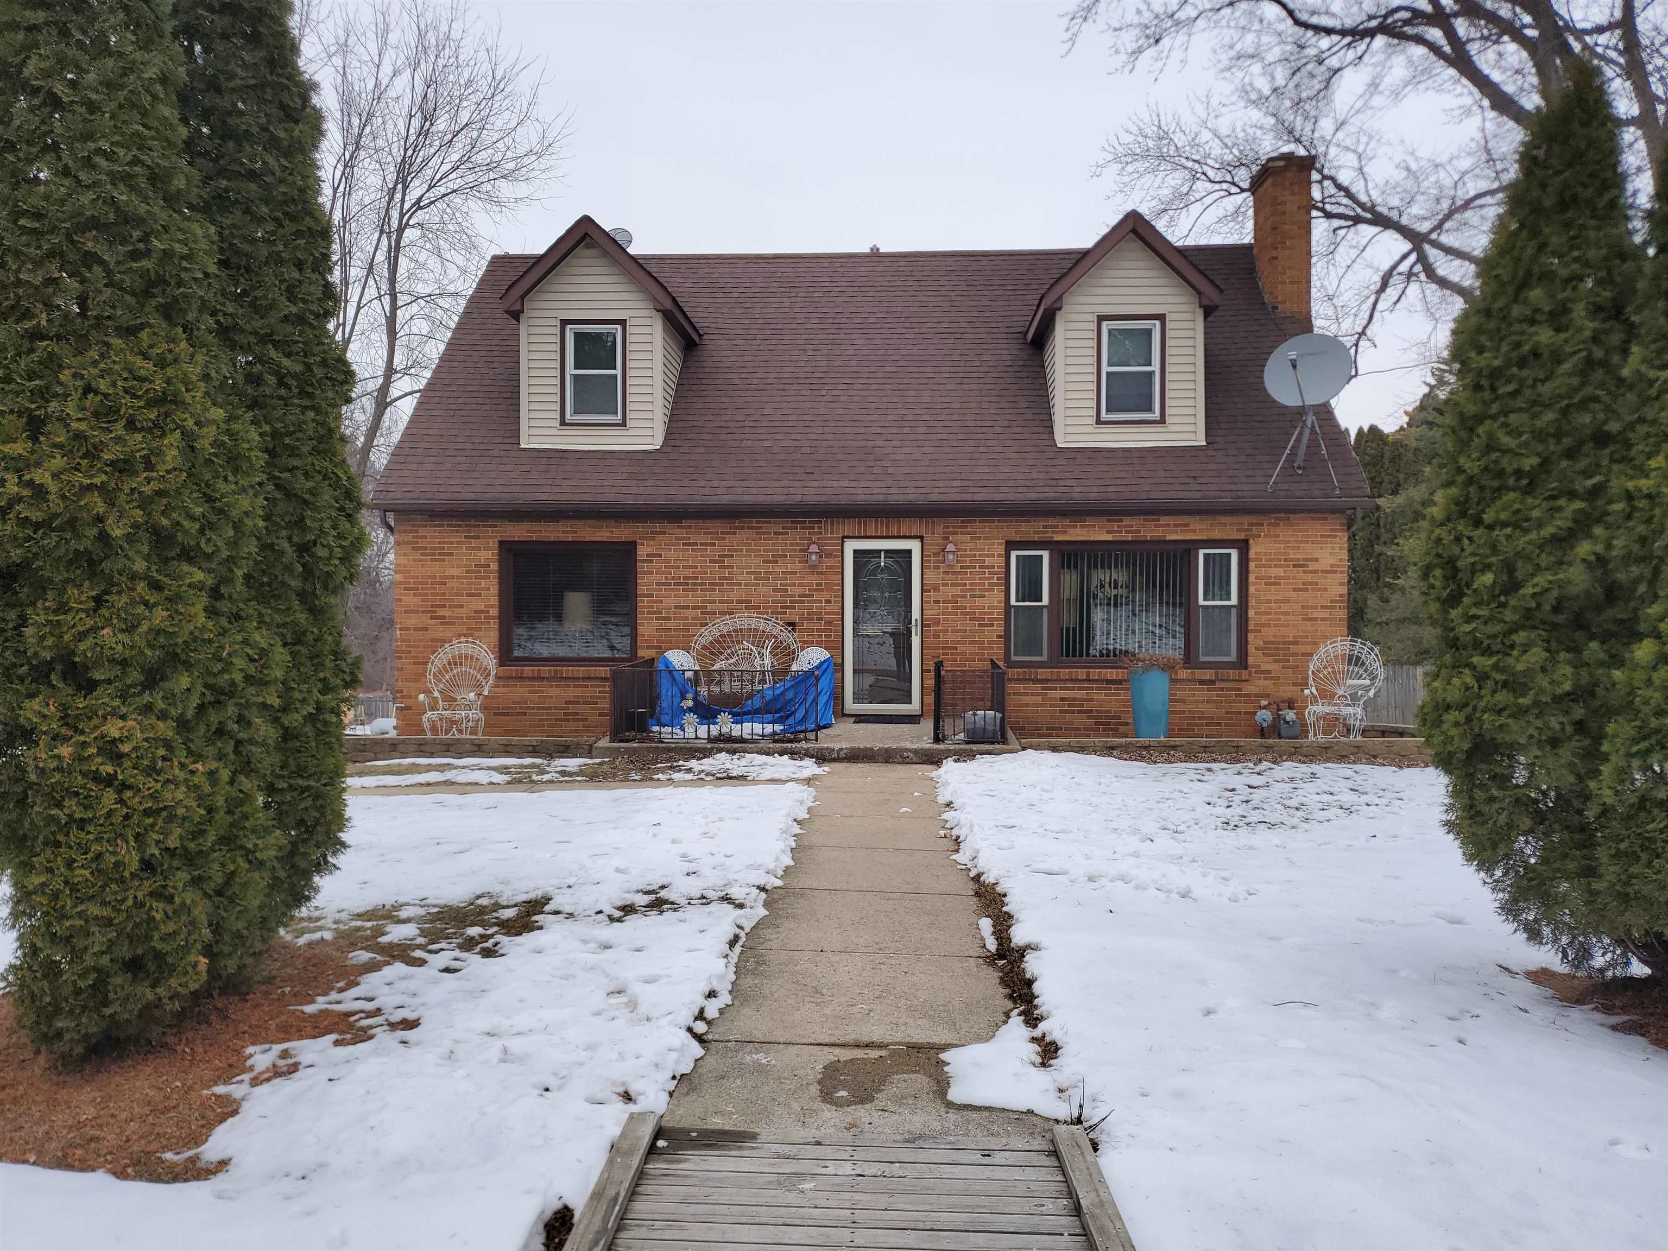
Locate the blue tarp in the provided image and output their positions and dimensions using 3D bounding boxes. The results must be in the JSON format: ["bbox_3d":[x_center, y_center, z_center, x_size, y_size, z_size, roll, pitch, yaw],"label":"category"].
[{"bbox_3d":[-1.000,0.770,13.950,2.020,0.920,0.800,0,1,3],"label":"blue tarp"}]

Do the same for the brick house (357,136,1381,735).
[{"bbox_3d":[0.585,-2.557,18.459,11.350,7.580,8.600,0,1,3],"label":"brick house"}]

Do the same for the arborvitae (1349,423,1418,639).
[{"bbox_3d":[10.600,-1.150,24.200,1.500,5.300,1.500,0,1,3],"label":"arborvitae"}]

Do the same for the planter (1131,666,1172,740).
[{"bbox_3d":[3.490,0.870,13.850,0.460,0.820,0.460,0,1,3],"label":"planter"}]

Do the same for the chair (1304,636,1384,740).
[{"bbox_3d":[5.580,0.690,13.800,0.840,1.140,0.680,1,1,34],"label":"chair"}]

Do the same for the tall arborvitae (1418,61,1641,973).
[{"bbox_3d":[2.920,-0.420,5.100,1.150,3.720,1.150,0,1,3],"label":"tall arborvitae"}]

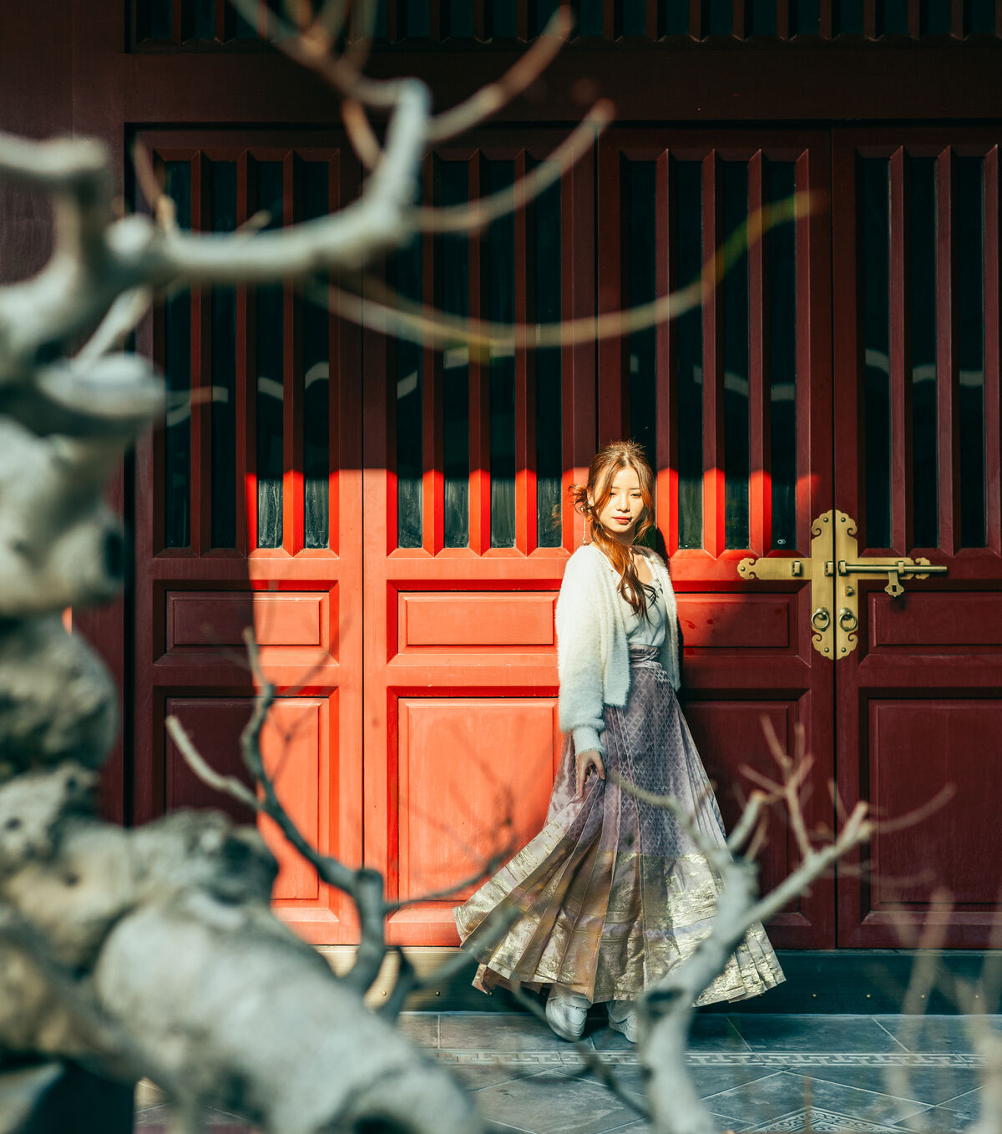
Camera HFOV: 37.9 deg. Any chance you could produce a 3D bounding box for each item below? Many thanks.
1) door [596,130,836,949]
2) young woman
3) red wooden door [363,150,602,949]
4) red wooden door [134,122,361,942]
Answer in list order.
[{"bbox_3d":[0.627,-0.086,4.267,0.690,2.378,0.060,0,-1,1],"label":"door"},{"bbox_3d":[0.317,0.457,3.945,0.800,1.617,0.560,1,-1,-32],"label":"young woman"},{"bbox_3d":[-0.060,-0.086,4.277,0.680,2.377,0.060,0,-1,1],"label":"red wooden door"},{"bbox_3d":[-0.735,-0.090,4.287,0.667,2.374,0.060,0,-1,1],"label":"red wooden door"}]

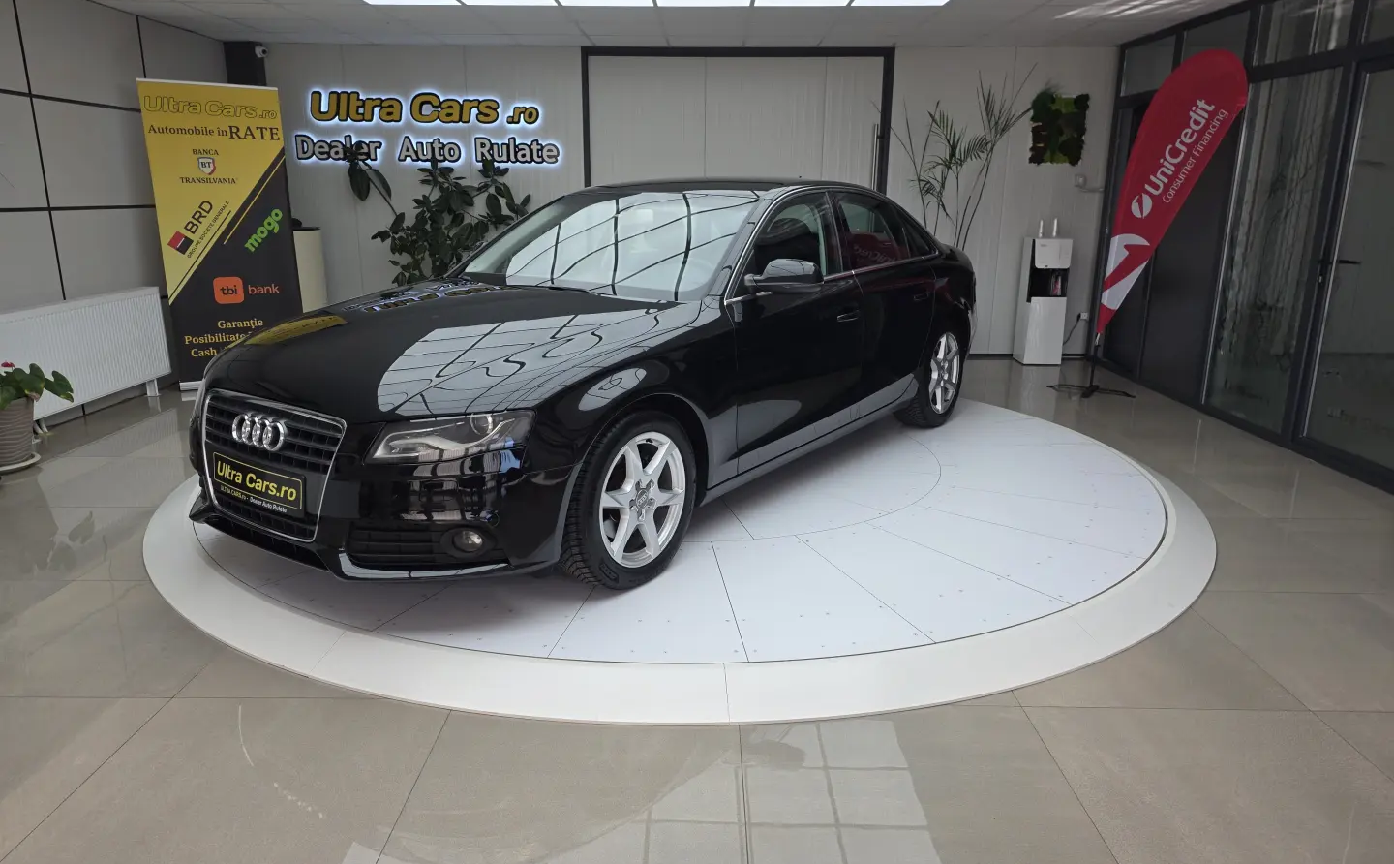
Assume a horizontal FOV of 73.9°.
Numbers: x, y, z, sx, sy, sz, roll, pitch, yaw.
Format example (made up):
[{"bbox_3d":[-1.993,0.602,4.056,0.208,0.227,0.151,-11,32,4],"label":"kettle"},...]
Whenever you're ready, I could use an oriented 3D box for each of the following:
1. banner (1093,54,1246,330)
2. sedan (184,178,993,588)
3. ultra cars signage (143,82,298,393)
[{"bbox_3d":[3.023,-1.461,5.937,0.080,1.800,0.850,-7,17,-27],"label":"banner"},{"bbox_3d":[-0.035,-0.583,4.732,1.840,1.425,4.700,11,18,34],"label":"sedan"},{"bbox_3d":[-3.297,-1.352,6.521,0.870,2.060,0.120,-11,19,-37],"label":"ultra cars signage"}]

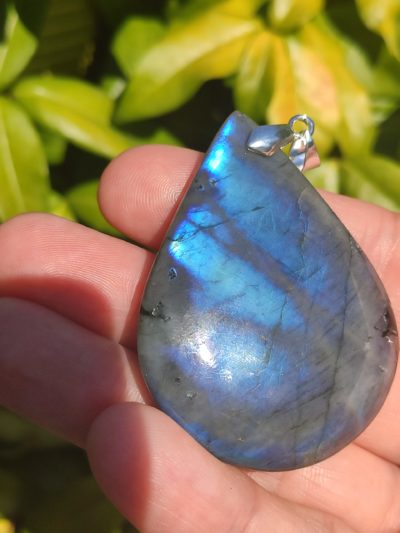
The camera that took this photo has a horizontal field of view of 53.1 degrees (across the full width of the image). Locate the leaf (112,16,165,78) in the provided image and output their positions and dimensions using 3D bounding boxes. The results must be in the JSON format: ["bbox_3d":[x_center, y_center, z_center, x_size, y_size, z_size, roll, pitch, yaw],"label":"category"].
[{"bbox_3d":[-0.033,-0.117,0.215,0.026,0.008,0.036,-15,62,-1],"label":"leaf"}]

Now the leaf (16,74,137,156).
[{"bbox_3d":[-0.063,-0.076,0.205,0.068,0.013,0.027,28,61,10],"label":"leaf"}]

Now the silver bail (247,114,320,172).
[{"bbox_3d":[0.018,-0.027,0.088,0.013,0.011,0.006,19,13,-48],"label":"silver bail"}]

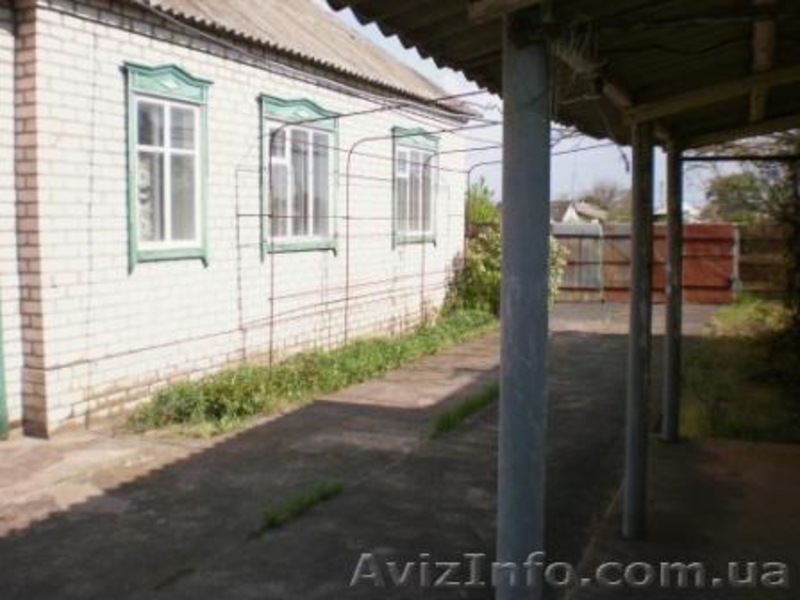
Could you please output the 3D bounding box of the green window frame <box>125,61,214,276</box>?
[{"bbox_3d":[-1.992,-1.117,7.284,0.100,1.688,1.095,3,6,23],"label":"green window frame"}]

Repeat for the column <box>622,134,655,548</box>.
[{"bbox_3d":[1.186,0.170,4.106,0.109,2.060,0.109,3,6,23],"label":"column"}]

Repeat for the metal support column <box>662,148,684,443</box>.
[{"bbox_3d":[1.950,-0.028,5.911,0.109,2.085,0.109,3,6,23],"label":"metal support column"}]

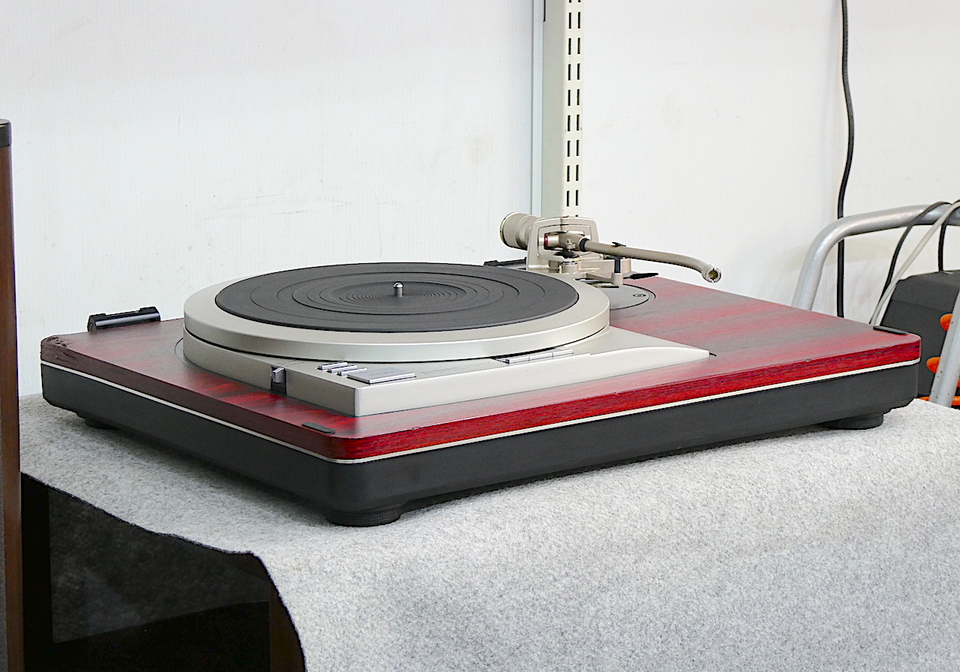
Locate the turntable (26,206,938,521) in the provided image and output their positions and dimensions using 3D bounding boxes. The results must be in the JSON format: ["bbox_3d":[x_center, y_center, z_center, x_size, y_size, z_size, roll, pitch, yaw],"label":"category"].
[{"bbox_3d":[0.000,0.002,2.150,0.558,0.140,0.451,-9,14,-35],"label":"turntable"}]

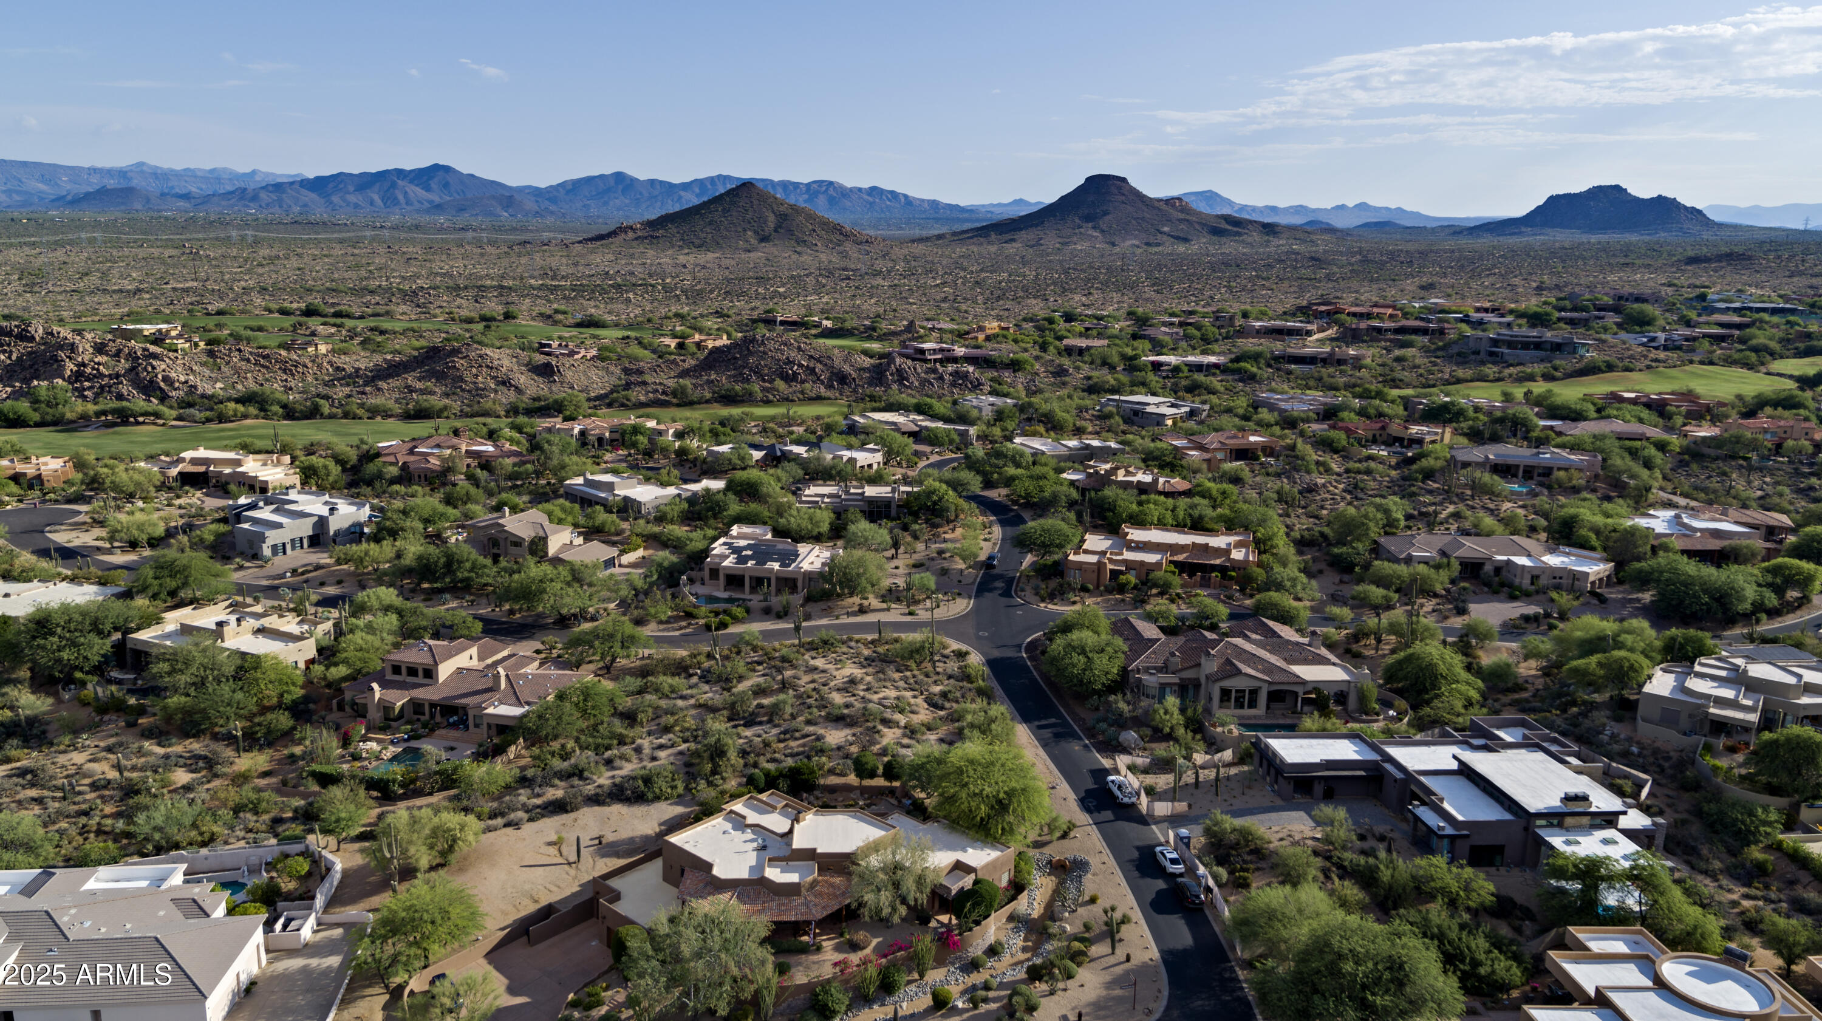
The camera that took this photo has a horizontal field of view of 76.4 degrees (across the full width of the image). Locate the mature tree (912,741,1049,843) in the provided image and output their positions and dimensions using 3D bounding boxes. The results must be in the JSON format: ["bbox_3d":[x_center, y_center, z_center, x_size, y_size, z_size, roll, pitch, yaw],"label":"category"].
[{"bbox_3d":[7.430,31.300,126.790,15.000,9.000,13.000,0,14,0],"label":"mature tree"}]

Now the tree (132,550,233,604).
[{"bbox_3d":[-134.750,12.390,214.520,15.800,7.800,14.500,0,15,0],"label":"tree"}]

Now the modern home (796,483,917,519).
[{"bbox_3d":[-11.980,-2.990,268.540,27.000,5.500,18.000,-2,14,-8],"label":"modern home"}]

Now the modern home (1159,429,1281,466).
[{"bbox_3d":[87.500,-17.450,323.850,29.000,5.600,19.000,-5,15,-19],"label":"modern home"}]

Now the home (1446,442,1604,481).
[{"bbox_3d":[156.070,-12.350,292.750,34.000,5.500,19.000,4,15,15],"label":"home"}]

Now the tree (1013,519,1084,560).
[{"bbox_3d":[27.000,5.850,229.170,13.200,7.600,12.000,0,14,0],"label":"tree"}]

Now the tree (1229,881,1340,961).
[{"bbox_3d":[36.310,39.880,112.830,10.300,5.900,10.000,0,15,0],"label":"tree"}]

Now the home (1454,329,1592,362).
[{"bbox_3d":[212.320,-58.790,407.790,42.000,9.500,22.000,7,16,24],"label":"home"}]

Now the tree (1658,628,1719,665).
[{"bbox_3d":[122.720,21.680,182.840,8.000,5.800,7.800,0,15,0],"label":"tree"}]

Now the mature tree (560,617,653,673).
[{"bbox_3d":[-45.010,20.200,171.820,13.000,7.800,11.000,0,14,0],"label":"mature tree"}]

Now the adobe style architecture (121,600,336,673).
[{"bbox_3d":[-104.110,19.540,178.440,24.000,5.200,18.000,5,15,19],"label":"adobe style architecture"}]

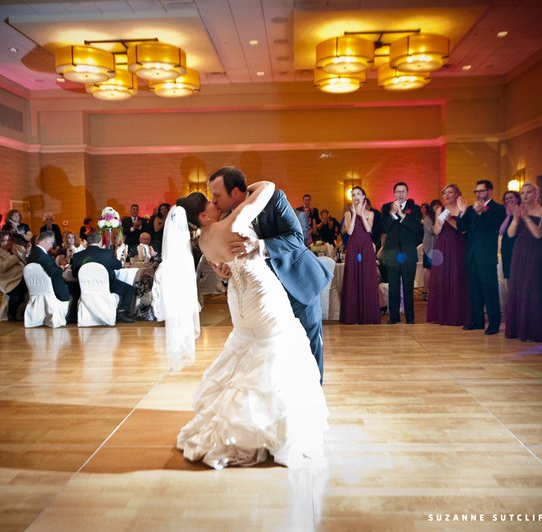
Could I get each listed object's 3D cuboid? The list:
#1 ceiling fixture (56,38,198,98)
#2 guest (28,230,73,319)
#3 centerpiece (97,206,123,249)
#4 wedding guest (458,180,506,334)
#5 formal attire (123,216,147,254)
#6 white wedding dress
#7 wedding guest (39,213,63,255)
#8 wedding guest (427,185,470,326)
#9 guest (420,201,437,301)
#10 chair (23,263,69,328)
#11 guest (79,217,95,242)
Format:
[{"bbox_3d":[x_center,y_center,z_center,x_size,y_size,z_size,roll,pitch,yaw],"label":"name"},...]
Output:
[{"bbox_3d":[-2.729,-3.850,10.500,2.450,0.760,2.450,-1,4,3],"label":"ceiling fixture"},{"bbox_3d":[-2.949,0.142,7.459,0.540,1.260,0.720,1,5,30],"label":"guest"},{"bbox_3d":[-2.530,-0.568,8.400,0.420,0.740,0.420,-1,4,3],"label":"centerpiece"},{"bbox_3d":[2.460,0.004,6.236,0.400,1.520,0.560,-4,5,-37],"label":"wedding guest"},{"bbox_3d":[-2.695,-0.222,10.600,0.540,1.480,0.360,-2,5,-12],"label":"formal attire"},{"bbox_3d":[-0.099,0.415,3.200,0.780,1.290,0.820,3,6,38],"label":"white wedding dress"},{"bbox_3d":[-3.929,-0.157,9.546,0.500,1.578,0.360,-3,5,-25],"label":"wedding guest"},{"bbox_3d":[2.248,-0.152,6.750,0.540,1.740,0.460,3,6,39],"label":"wedding guest"},{"bbox_3d":[2.619,-0.263,8.750,0.480,1.640,0.400,1,5,29],"label":"guest"},{"bbox_3d":[-2.977,0.357,7.243,0.450,0.865,0.540,0,5,17],"label":"chair"},{"bbox_3d":[-4.743,-0.473,13.834,0.460,1.600,0.360,-4,5,-30],"label":"guest"}]

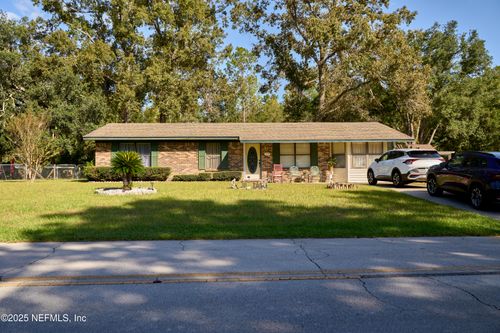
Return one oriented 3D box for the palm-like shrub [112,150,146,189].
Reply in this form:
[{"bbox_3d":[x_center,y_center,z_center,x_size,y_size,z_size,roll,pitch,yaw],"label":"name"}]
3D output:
[{"bbox_3d":[-5.170,0.160,16.400,1.430,1.650,1.430,0,0,0],"label":"palm-like shrub"}]

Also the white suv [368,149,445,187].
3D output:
[{"bbox_3d":[7.220,0.070,18.400,1.870,1.670,4.660,0,0,-5],"label":"white suv"}]

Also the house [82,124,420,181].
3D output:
[{"bbox_3d":[-0.200,-0.980,24.900,17.700,3.750,9.100,0,0,0],"label":"house"}]

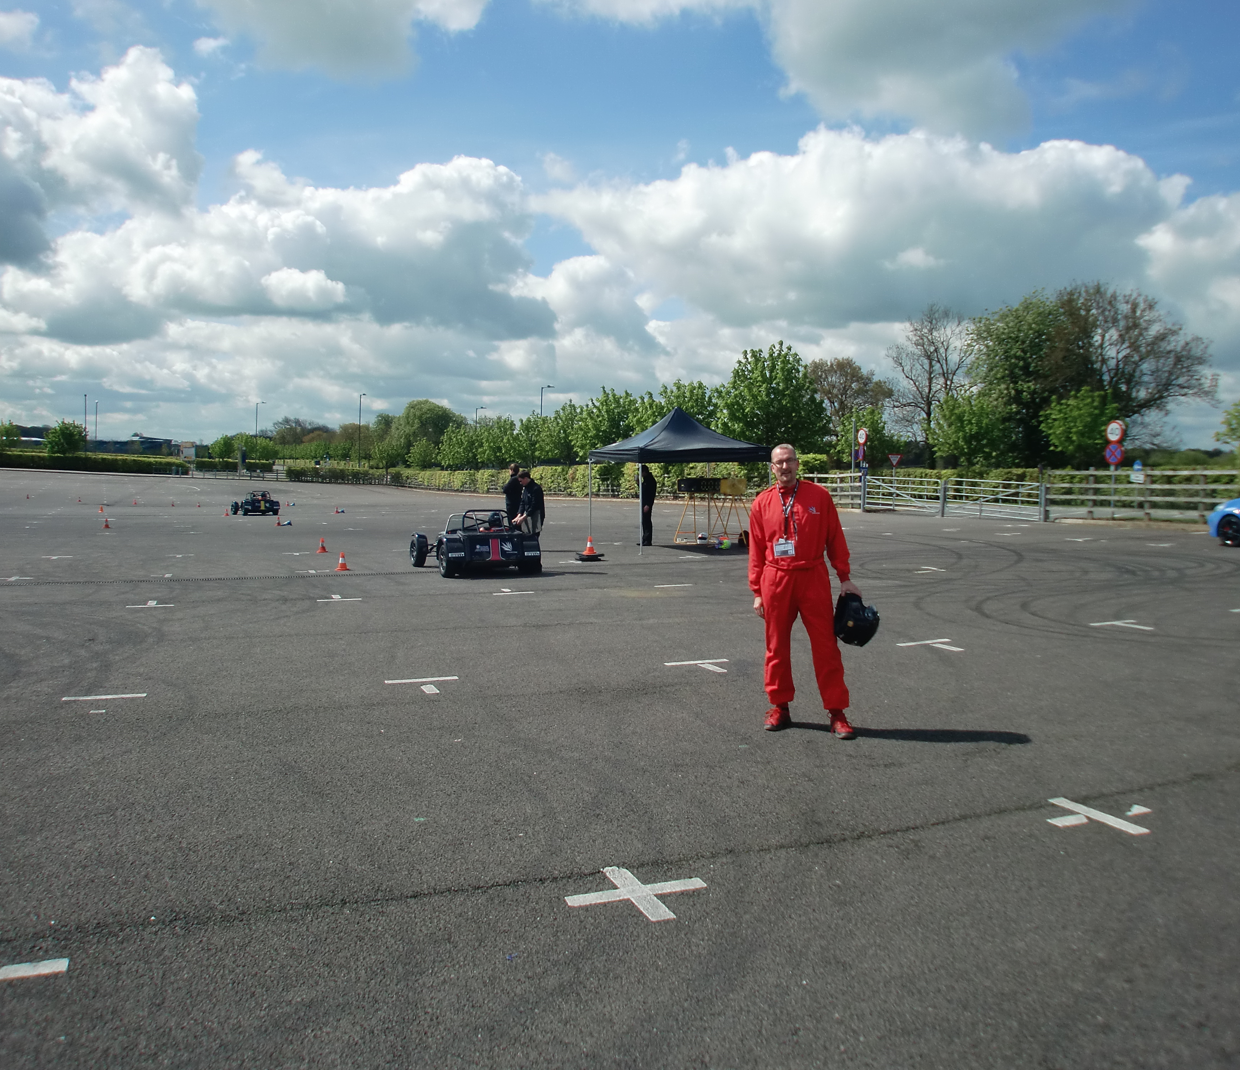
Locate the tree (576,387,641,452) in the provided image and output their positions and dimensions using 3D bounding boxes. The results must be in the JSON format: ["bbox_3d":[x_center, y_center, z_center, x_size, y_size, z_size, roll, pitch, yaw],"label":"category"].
[{"bbox_3d":[-0.721,-5.767,66.000,4.000,6.796,4.000,0,3,0],"label":"tree"}]

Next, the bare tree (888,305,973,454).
[{"bbox_3d":[23.175,-10.193,80.000,7.000,13.500,7.000,0,3,0],"label":"bare tree"}]

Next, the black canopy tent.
[{"bbox_3d":[1.259,-1.222,23.500,3.000,3.100,3.000,-1,4,-22],"label":"black canopy tent"}]

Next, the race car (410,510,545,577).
[{"bbox_3d":[-2.532,0.043,18.418,1.580,1.080,3.200,-2,4,-22],"label":"race car"}]

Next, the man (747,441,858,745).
[{"bbox_3d":[1.173,0.334,6.900,0.700,1.810,0.420,1,3,12],"label":"man"}]

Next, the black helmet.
[{"bbox_3d":[1.511,0.542,6.850,0.270,0.330,0.250,18,0,-3],"label":"black helmet"}]

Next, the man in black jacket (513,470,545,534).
[{"bbox_3d":[-1.538,-0.275,18.250,0.550,1.720,0.500,-2,4,-27],"label":"man in black jacket"}]

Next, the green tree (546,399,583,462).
[{"bbox_3d":[-3.607,-5.998,73.000,3.000,6.302,3.100,0,3,0],"label":"green tree"}]

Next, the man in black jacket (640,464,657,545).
[{"bbox_3d":[0.592,-0.666,23.700,0.420,1.790,0.500,-1,3,-13],"label":"man in black jacket"}]

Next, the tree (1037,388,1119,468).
[{"bbox_3d":[19.737,-3.828,46.000,3.300,5.024,3.300,0,3,0],"label":"tree"}]

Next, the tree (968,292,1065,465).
[{"bbox_3d":[25.074,-9.018,68.000,6.600,12.873,6.600,0,3,0],"label":"tree"}]

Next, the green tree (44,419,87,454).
[{"bbox_3d":[-54.335,-8.956,105.000,4.100,4.696,4.100,0,3,0],"label":"green tree"}]

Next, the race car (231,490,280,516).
[{"bbox_3d":[-16.035,-1.393,47.000,1.575,1.080,3.100,-2,4,-29],"label":"race car"}]

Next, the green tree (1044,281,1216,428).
[{"bbox_3d":[32.359,-9.336,68.000,10.200,13.509,10.000,0,3,0],"label":"green tree"}]

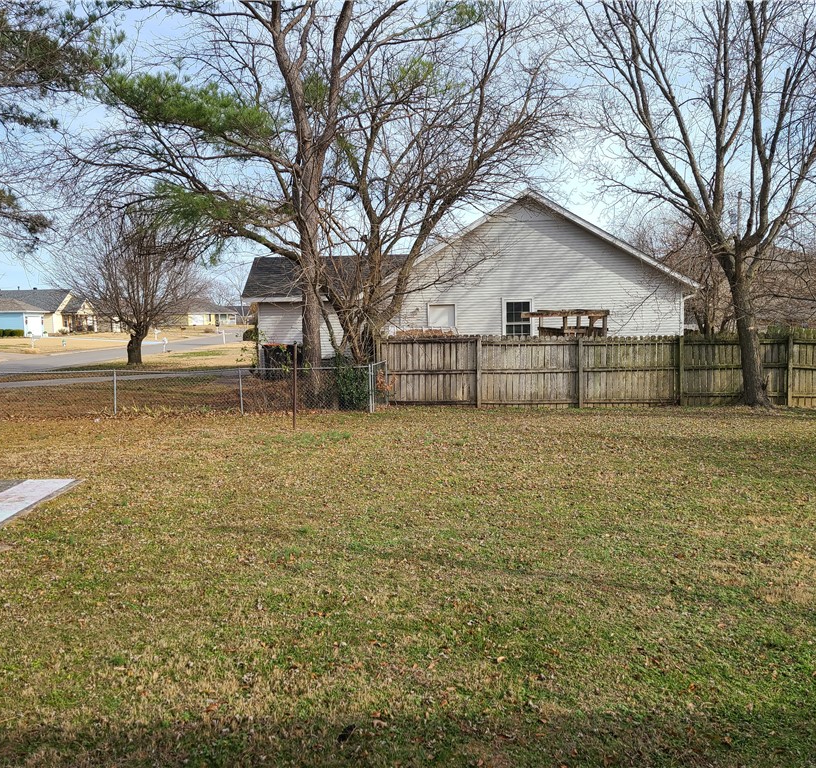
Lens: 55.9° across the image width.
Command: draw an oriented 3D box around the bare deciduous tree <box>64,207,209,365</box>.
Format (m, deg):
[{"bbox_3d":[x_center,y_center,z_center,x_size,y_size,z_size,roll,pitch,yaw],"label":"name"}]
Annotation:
[{"bbox_3d":[-13.037,-4.546,37.045,6.800,7.350,6.600,-1,5,0],"label":"bare deciduous tree"}]

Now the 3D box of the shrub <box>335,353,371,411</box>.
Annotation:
[{"bbox_3d":[-1.322,-0.059,18.390,0.860,1.280,0.850,-1,5,0],"label":"shrub"}]

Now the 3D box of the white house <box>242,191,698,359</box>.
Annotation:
[{"bbox_3d":[2.267,-4.351,34.452,16.700,6.250,13.000,-1,5,0],"label":"white house"}]

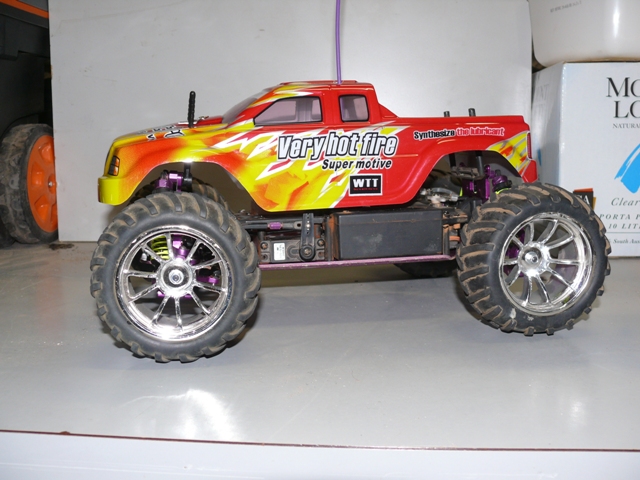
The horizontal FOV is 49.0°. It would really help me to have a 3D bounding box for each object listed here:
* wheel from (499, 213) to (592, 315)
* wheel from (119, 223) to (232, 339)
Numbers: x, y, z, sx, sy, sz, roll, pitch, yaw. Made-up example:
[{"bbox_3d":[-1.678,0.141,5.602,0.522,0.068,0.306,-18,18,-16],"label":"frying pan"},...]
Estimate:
[{"bbox_3d":[0.166,0.016,0.550,0.078,0.078,0.042,-2,7,-13],"label":"wheel"},{"bbox_3d":[-0.099,0.026,0.483,0.078,0.078,0.042,-1,7,-8],"label":"wheel"}]

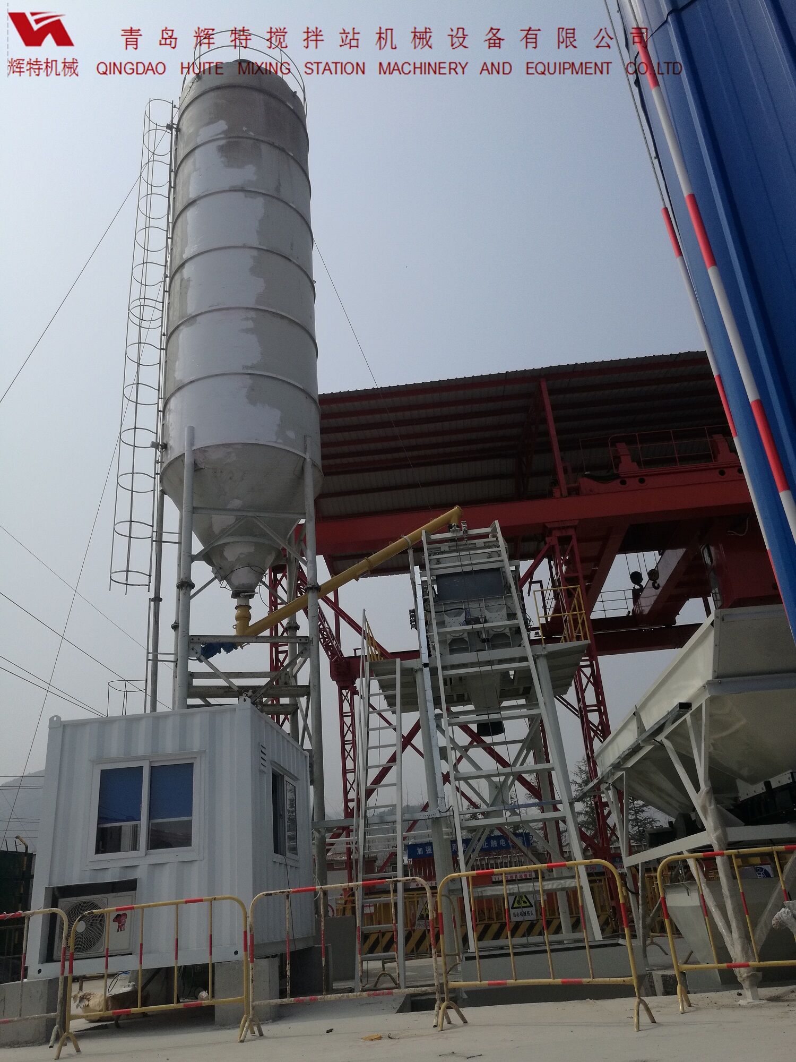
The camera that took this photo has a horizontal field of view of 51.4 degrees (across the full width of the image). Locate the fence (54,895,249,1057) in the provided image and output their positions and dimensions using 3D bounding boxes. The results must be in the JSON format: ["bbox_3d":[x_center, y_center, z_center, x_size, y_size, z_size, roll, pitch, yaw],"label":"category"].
[{"bbox_3d":[-2.056,3.788,7.092,1.550,1.100,0.400,-5,-23,0],"label":"fence"}]

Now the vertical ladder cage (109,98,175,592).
[{"bbox_3d":[-5.224,-4.395,17.215,0.720,11.881,0.760,3,-23,-16],"label":"vertical ladder cage"}]

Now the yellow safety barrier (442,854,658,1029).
[{"bbox_3d":[1.009,3.114,6.239,1.528,1.100,0.400,-16,-26,25],"label":"yellow safety barrier"}]

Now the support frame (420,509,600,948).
[{"bbox_3d":[1.254,2.275,11.468,1.950,6.450,4.700,-6,-23,3],"label":"support frame"}]

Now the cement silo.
[{"bbox_3d":[-3.159,-4.200,16.968,2.998,11.761,2.998,0,-24,-11],"label":"cement silo"}]

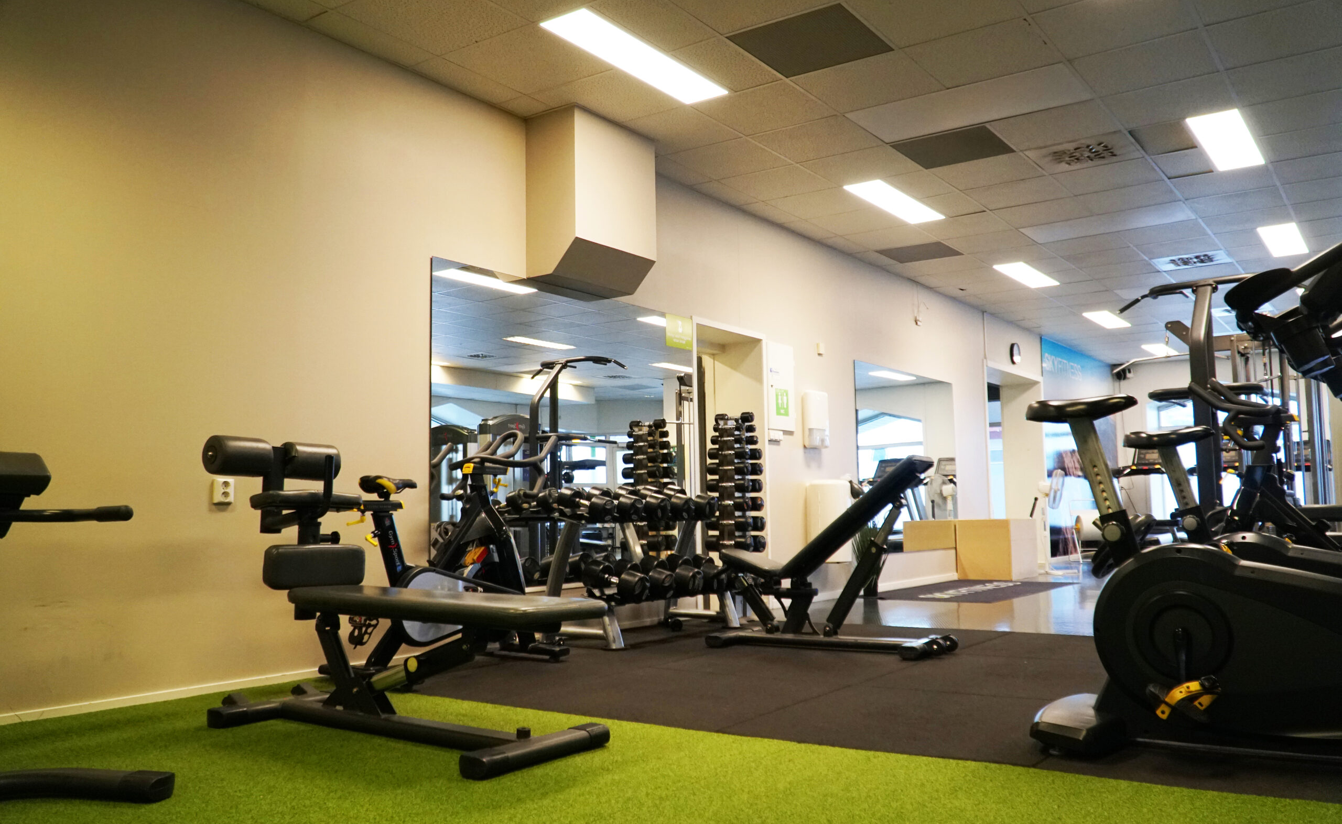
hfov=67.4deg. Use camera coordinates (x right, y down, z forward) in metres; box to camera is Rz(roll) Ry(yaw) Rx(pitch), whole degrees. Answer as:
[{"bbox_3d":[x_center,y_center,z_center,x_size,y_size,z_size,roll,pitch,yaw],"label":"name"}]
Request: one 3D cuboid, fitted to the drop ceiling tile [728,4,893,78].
[{"bbox_3d":[0.652,-1.722,4.671,0.600,0.020,0.600,-3,-5,36],"label":"drop ceiling tile"}]

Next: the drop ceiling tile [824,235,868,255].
[{"bbox_3d":[1.484,-1.424,8.529,0.200,0.020,0.600,-3,-5,36],"label":"drop ceiling tile"}]

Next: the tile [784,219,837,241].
[{"bbox_3d":[1.137,-1.462,8.017,0.186,0.025,0.600,-3,-5,36],"label":"tile"}]

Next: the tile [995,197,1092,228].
[{"bbox_3d":[2.787,-1.500,7.540,0.600,0.020,0.600,-3,-5,36],"label":"tile"}]

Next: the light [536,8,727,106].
[{"bbox_3d":[-0.148,-1.771,5.014,0.280,0.050,1.180,-3,-6,37],"label":"light"}]

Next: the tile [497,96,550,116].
[{"bbox_3d":[-0.814,-1.712,5.623,0.250,0.020,0.240,-3,-6,37],"label":"tile"}]

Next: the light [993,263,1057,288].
[{"bbox_3d":[3.479,-1.346,9.802,0.290,0.050,1.200,-3,-6,37],"label":"light"}]

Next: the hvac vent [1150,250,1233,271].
[{"bbox_3d":[4.724,-1.388,9.120,0.600,0.040,0.600,-3,-5,36],"label":"hvac vent"}]

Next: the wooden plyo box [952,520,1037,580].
[{"bbox_3d":[3.372,1.414,10.416,0.525,0.590,0.790,-4,-6,36],"label":"wooden plyo box"}]

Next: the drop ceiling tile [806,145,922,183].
[{"bbox_3d":[1.228,-1.584,6.473,0.591,0.020,0.591,-4,-6,37],"label":"drop ceiling tile"}]

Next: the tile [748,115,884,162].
[{"bbox_3d":[0.870,-1.617,5.955,0.600,0.025,0.600,-3,-5,36],"label":"tile"}]

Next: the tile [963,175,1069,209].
[{"bbox_3d":[2.426,-1.536,7.035,0.600,0.025,0.600,-3,-5,36],"label":"tile"}]

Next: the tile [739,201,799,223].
[{"bbox_3d":[0.756,-1.489,7.521,0.205,0.020,0.600,-4,-6,36],"label":"tile"}]

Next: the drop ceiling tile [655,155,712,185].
[{"bbox_3d":[0.029,-1.613,6.744,0.240,0.020,0.580,-3,-6,37],"label":"drop ceiling tile"}]

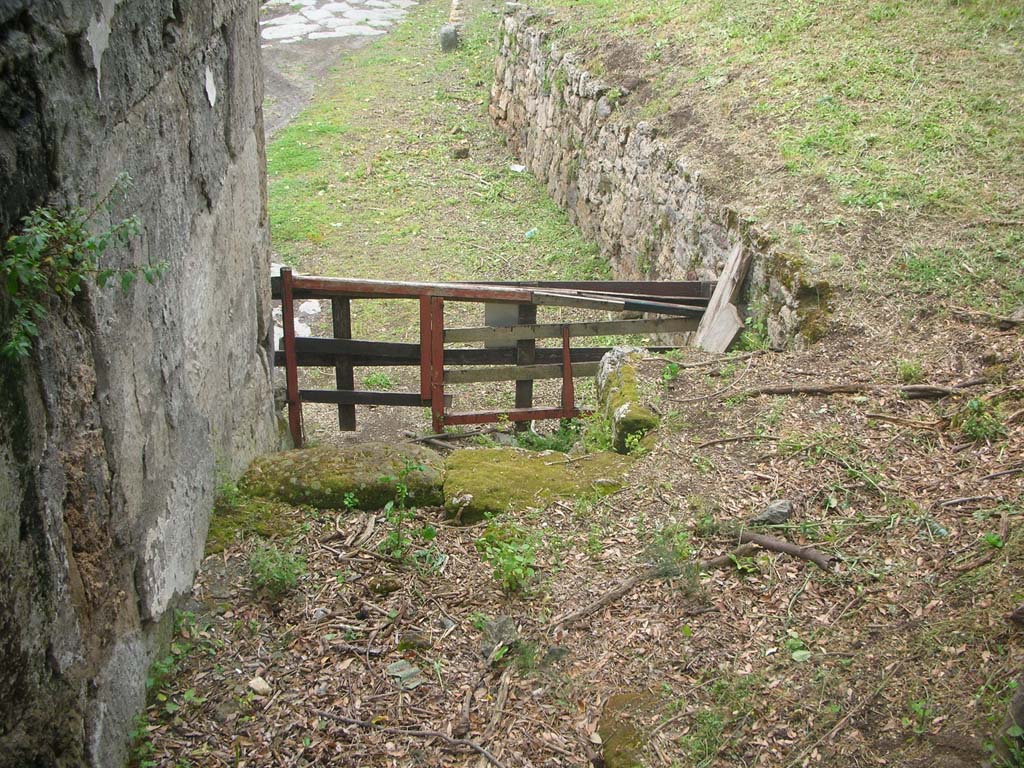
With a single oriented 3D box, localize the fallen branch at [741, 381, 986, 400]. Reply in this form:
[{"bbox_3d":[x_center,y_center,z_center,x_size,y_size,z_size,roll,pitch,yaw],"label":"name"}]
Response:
[{"bbox_3d":[1.831,0.021,5.466,1.224,0.070,0.120,0,25,27],"label":"fallen branch"}]

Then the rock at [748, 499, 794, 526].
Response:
[{"bbox_3d":[1.186,0.577,4.730,0.190,0.080,0.120,-11,31,-22],"label":"rock"}]

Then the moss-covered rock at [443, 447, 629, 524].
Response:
[{"bbox_3d":[0.120,0.491,5.344,0.930,0.200,0.430,1,28,-1],"label":"moss-covered rock"}]

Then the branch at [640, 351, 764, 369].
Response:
[{"bbox_3d":[1.136,-0.168,6.213,0.751,0.040,0.130,-1,25,27],"label":"branch"}]

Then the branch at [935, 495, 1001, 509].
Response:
[{"bbox_3d":[1.990,0.500,4.513,0.260,0.030,0.050,-9,26,12],"label":"branch"}]

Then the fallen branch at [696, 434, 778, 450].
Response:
[{"bbox_3d":[1.167,0.285,5.356,0.420,0.030,0.060,-6,25,19],"label":"fallen branch"}]

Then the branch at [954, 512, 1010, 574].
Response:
[{"bbox_3d":[1.909,0.650,4.250,0.200,0.080,0.310,10,29,15],"label":"branch"}]

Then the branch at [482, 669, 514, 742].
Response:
[{"bbox_3d":[-0.053,1.244,4.092,0.070,0.040,0.403,7,29,11],"label":"branch"}]

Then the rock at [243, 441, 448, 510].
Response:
[{"bbox_3d":[-0.863,0.458,5.375,1.040,0.190,0.380,1,28,-1],"label":"rock"}]

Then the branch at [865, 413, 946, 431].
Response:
[{"bbox_3d":[1.951,0.167,5.148,0.407,0.040,0.080,9,27,40],"label":"branch"}]

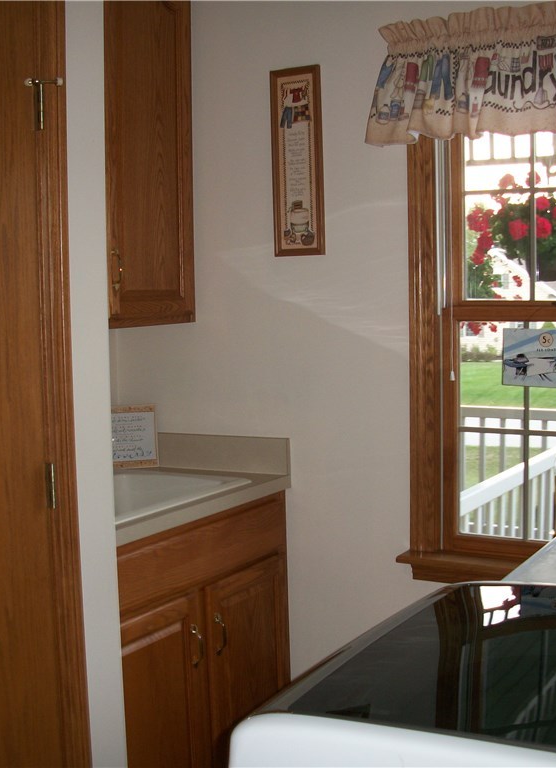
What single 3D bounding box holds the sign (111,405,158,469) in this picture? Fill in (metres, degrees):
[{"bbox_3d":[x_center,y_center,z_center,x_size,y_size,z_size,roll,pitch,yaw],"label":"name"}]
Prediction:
[{"bbox_3d":[-0.490,0.166,3.261,0.220,0.205,0.014,-2,-8,-17],"label":"sign"}]

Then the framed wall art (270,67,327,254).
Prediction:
[{"bbox_3d":[0.057,-0.632,2.962,0.160,0.535,0.022,2,5,29],"label":"framed wall art"}]

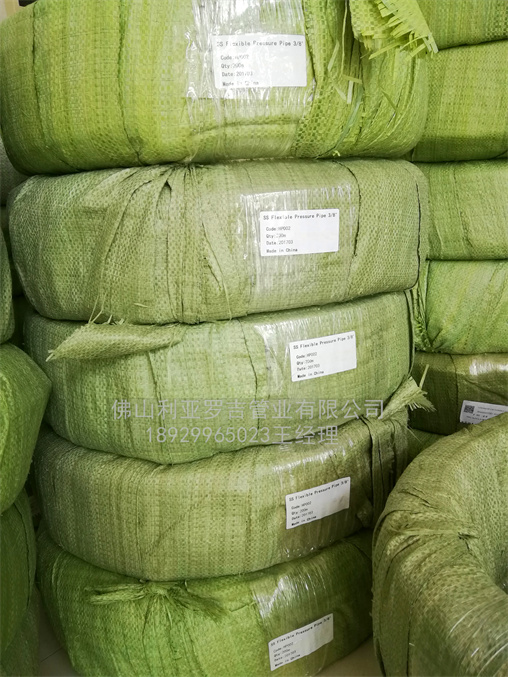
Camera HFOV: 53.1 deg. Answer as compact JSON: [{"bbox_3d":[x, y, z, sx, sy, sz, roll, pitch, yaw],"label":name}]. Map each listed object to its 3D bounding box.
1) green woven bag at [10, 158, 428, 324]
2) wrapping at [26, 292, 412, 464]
[{"bbox_3d":[-0.063,-0.185,0.920,0.690,0.190,0.690,-6,14,-17],"label":"green woven bag"},{"bbox_3d":[-0.056,-0.002,0.898,0.635,0.180,0.635,-7,13,-18],"label":"wrapping"}]

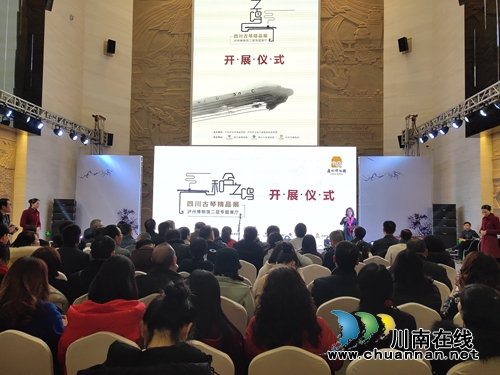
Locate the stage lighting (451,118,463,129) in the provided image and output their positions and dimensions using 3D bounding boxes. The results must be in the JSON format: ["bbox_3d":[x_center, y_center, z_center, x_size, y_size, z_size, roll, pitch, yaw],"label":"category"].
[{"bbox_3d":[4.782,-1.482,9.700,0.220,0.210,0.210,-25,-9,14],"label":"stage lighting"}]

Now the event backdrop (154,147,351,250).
[{"bbox_3d":[0.160,0.300,12.200,5.880,2.950,0.150,1,-3,2],"label":"event backdrop"}]

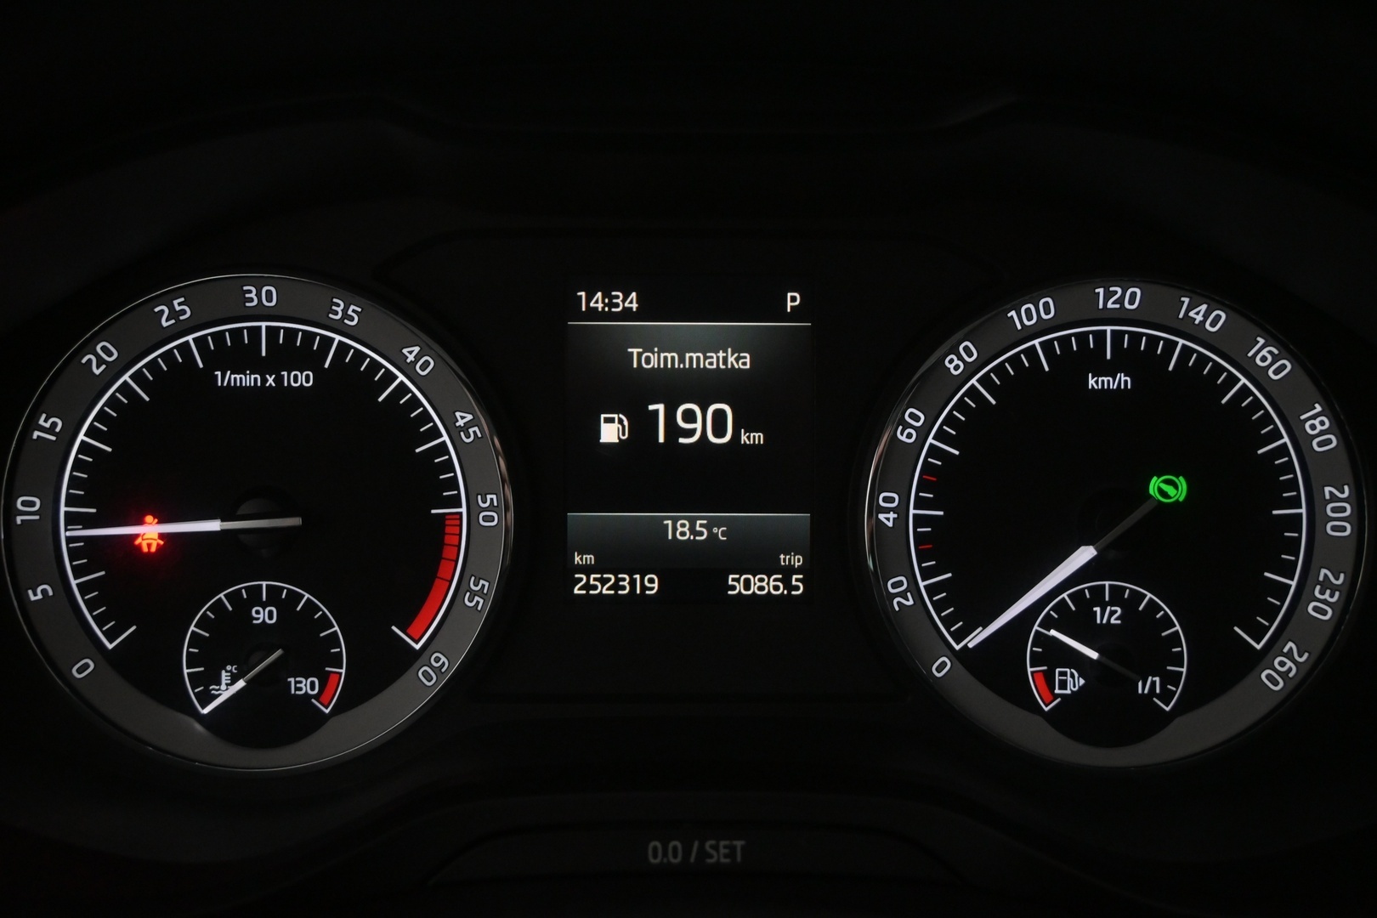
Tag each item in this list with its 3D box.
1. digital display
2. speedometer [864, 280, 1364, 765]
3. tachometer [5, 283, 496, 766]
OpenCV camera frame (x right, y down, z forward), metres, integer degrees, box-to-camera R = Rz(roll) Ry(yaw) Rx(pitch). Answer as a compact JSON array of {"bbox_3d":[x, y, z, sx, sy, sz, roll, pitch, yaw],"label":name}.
[{"bbox_3d":[0.000,-0.004,0.363,0.054,0.072,0.010,0,1,-1],"label":"digital display"},{"bbox_3d":[0.093,0.014,0.361,0.108,0.106,0.020,0,1,-1],"label":"speedometer"},{"bbox_3d":[-0.093,0.014,0.357,0.109,0.107,0.020,0,1,-1],"label":"tachometer"}]

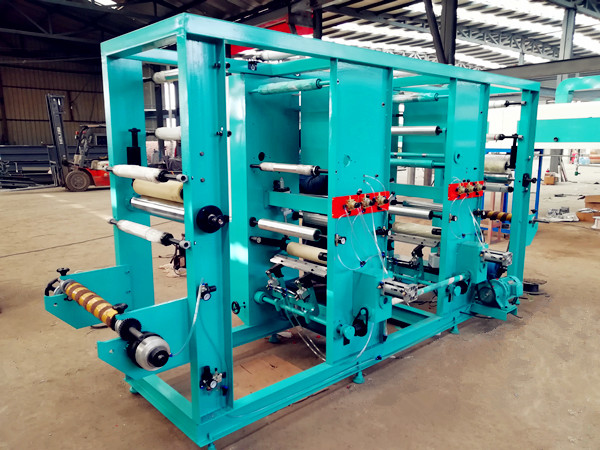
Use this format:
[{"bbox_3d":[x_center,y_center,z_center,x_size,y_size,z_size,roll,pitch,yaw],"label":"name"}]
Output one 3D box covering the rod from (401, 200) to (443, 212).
[{"bbox_3d":[1.231,-0.164,4.404,0.065,0.065,0.620,-10,14,-42],"label":"rod"}]

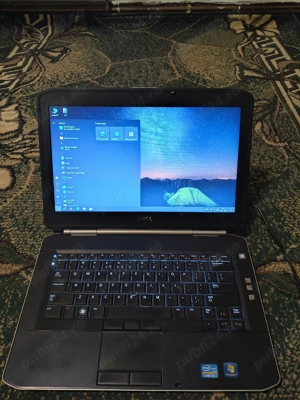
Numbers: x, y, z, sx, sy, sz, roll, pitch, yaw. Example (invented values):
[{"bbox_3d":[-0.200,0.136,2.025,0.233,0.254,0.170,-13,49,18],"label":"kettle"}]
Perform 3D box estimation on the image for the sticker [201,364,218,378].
[{"bbox_3d":[0.074,0.214,0.375,0.021,0.001,0.015,0,47,0],"label":"sticker"}]

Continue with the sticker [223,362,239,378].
[{"bbox_3d":[0.101,0.213,0.376,0.018,0.001,0.017,0,47,0],"label":"sticker"}]

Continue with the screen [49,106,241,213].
[{"bbox_3d":[-0.009,-0.066,0.503,0.311,0.175,0.006,0,10,0],"label":"screen"}]

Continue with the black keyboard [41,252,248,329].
[{"bbox_3d":[-0.011,0.134,0.453,0.286,0.007,0.121,0,47,0],"label":"black keyboard"}]

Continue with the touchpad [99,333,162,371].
[{"bbox_3d":[-0.024,0.198,0.392,0.080,0.003,0.048,0,47,0],"label":"touchpad"}]

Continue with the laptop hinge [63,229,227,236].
[{"bbox_3d":[-0.009,0.056,0.526,0.283,0.010,0.010,0,47,0],"label":"laptop hinge"}]

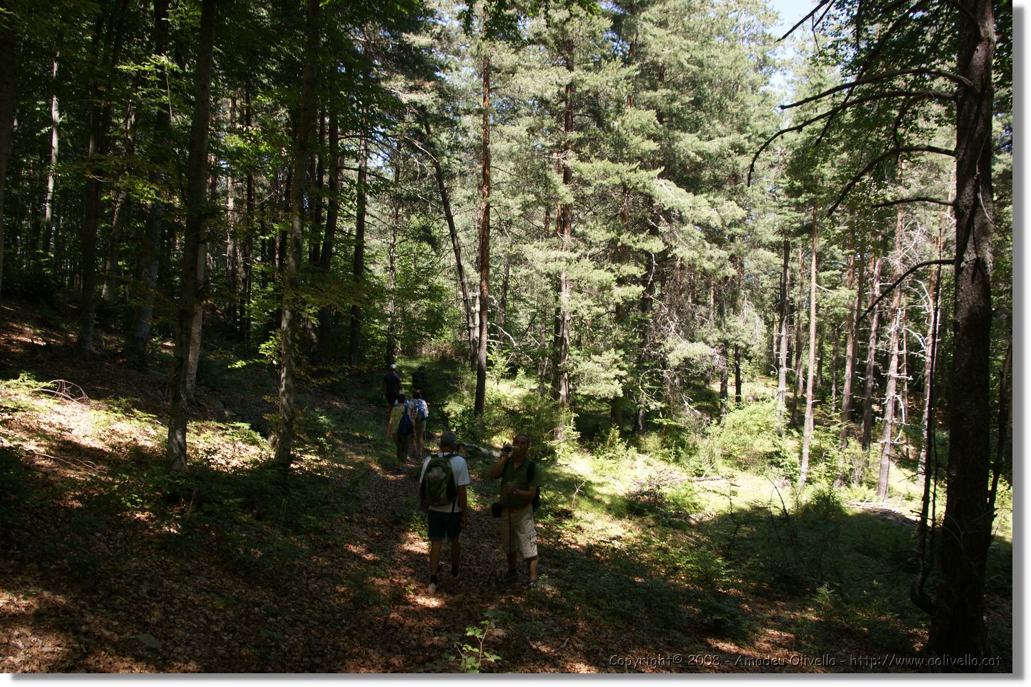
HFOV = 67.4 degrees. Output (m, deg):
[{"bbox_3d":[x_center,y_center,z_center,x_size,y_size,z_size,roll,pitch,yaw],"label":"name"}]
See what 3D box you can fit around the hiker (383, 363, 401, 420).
[{"bbox_3d":[-3.614,1.449,22.600,0.500,1.730,0.380,3,-1,-9],"label":"hiker"}]

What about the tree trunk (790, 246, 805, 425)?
[{"bbox_3d":[10.970,-0.297,30.000,0.270,6.978,0.270,2,0,0],"label":"tree trunk"}]

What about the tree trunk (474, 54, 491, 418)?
[{"bbox_3d":[-1.055,-3.465,25.000,0.370,11.780,0.370,1,0,0],"label":"tree trunk"}]

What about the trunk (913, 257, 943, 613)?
[{"bbox_3d":[3.820,0.840,7.133,0.200,3.283,0.180,3,-1,0],"label":"trunk"}]

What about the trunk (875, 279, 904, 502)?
[{"bbox_3d":[8.441,0.985,17.500,0.260,5.155,0.260,4,0,0],"label":"trunk"}]

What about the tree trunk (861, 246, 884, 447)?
[{"bbox_3d":[10.875,0.176,23.563,0.300,6.326,0.280,4,-1,0],"label":"tree trunk"}]

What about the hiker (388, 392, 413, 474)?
[{"bbox_3d":[-2.360,1.848,15.900,0.520,1.670,0.420,3,-1,-14],"label":"hiker"}]

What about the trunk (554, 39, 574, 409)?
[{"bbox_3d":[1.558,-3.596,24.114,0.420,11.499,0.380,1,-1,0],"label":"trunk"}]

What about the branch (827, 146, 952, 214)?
[{"bbox_3d":[3.357,-1.460,6.900,1.140,0.620,0.450,2,0,0],"label":"branch"}]

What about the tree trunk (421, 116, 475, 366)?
[{"bbox_3d":[-2.473,-3.836,29.094,0.500,9.641,0.400,-10,-1,0],"label":"tree trunk"}]

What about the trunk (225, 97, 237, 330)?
[{"bbox_3d":[-11.400,-5.202,31.000,0.300,9.370,0.300,0,0,0],"label":"trunk"}]

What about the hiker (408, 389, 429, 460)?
[{"bbox_3d":[-2.260,1.876,18.000,0.500,1.660,0.470,2,0,-9],"label":"hiker"}]

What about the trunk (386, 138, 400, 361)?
[{"bbox_3d":[-4.562,-3.325,29.000,0.320,8.405,0.320,1,0,0],"label":"trunk"}]

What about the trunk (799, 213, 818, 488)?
[{"bbox_3d":[6.879,0.158,18.064,0.210,6.446,0.210,3,-1,0],"label":"trunk"}]

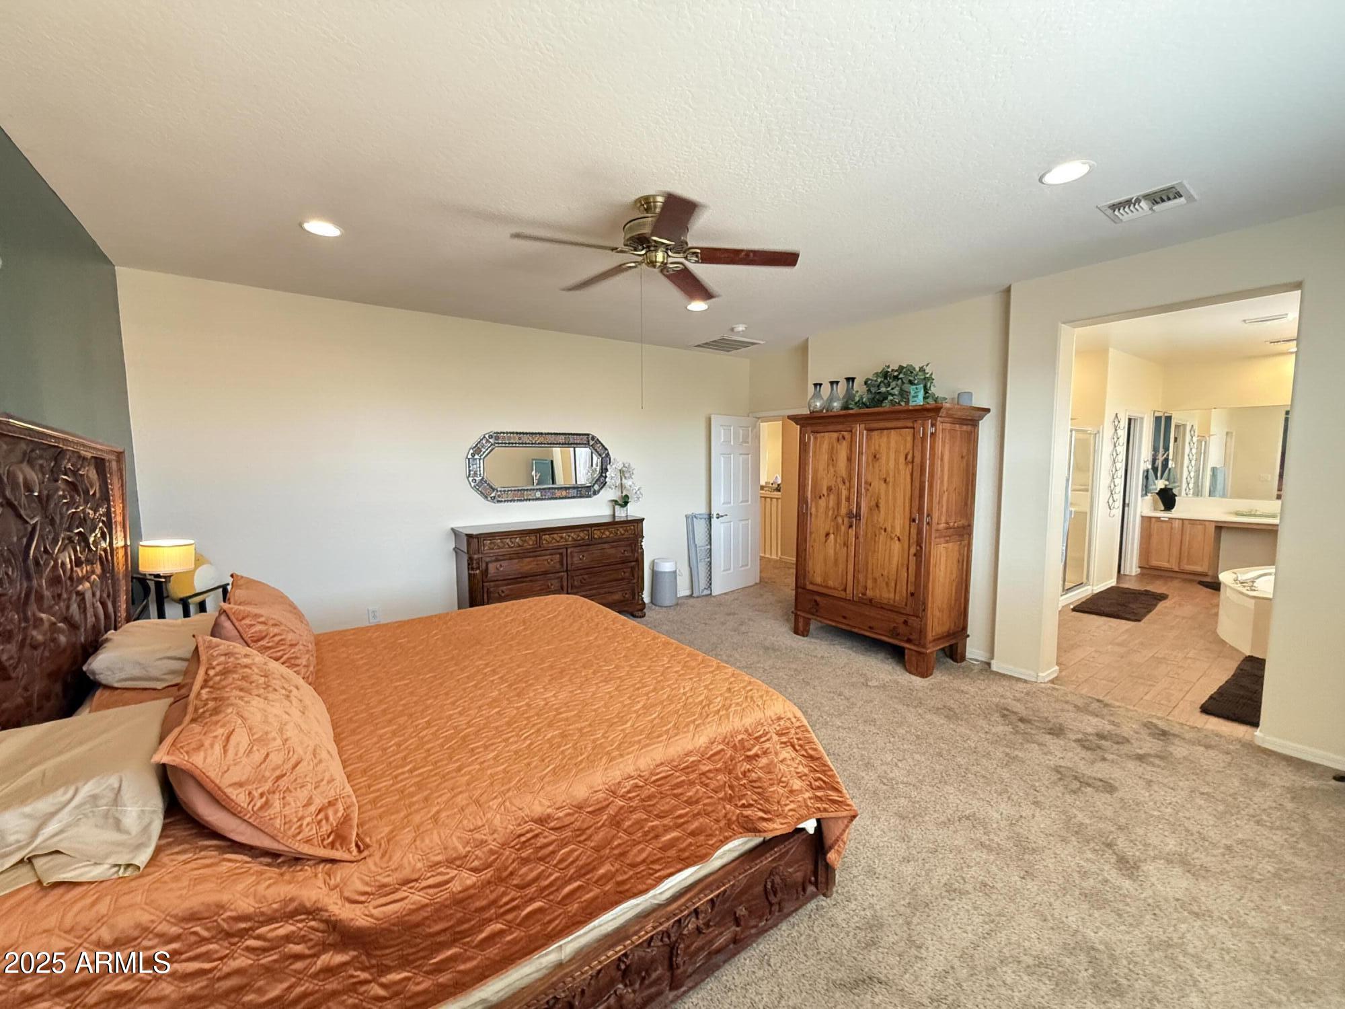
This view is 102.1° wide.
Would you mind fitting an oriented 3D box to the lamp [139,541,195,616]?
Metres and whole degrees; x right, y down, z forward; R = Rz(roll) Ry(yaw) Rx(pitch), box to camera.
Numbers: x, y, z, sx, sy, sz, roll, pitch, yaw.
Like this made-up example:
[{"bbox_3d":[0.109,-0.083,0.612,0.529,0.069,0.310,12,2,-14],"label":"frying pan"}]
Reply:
[{"bbox_3d":[-2.789,0.429,3.015,0.236,0.430,0.236,-4,6,-36],"label":"lamp"}]

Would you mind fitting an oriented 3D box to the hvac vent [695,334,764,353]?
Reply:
[{"bbox_3d":[0.591,-1.688,5.764,0.570,0.030,0.597,-4,6,-36],"label":"hvac vent"}]

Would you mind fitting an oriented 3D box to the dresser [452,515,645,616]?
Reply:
[{"bbox_3d":[-1.081,0.650,4.972,1.705,0.968,0.510,-4,6,-36],"label":"dresser"}]

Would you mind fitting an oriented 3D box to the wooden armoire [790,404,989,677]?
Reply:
[{"bbox_3d":[1.663,0.226,4.393,0.680,1.897,1.335,-4,6,-36],"label":"wooden armoire"}]

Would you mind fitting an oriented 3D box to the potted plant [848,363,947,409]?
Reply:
[{"bbox_3d":[1.693,-0.871,4.134,0.420,0.333,0.710,-4,6,-36],"label":"potted plant"}]

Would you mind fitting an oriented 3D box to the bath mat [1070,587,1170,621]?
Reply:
[{"bbox_3d":[4.811,1.055,5.801,1.500,0.030,0.530,-4,6,-36],"label":"bath mat"}]

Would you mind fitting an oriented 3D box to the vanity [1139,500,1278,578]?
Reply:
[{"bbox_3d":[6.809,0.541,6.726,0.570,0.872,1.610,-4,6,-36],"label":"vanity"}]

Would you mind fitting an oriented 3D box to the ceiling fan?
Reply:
[{"bbox_3d":[-0.084,-1.268,2.583,1.300,0.301,1.300,-4,6,-36],"label":"ceiling fan"}]

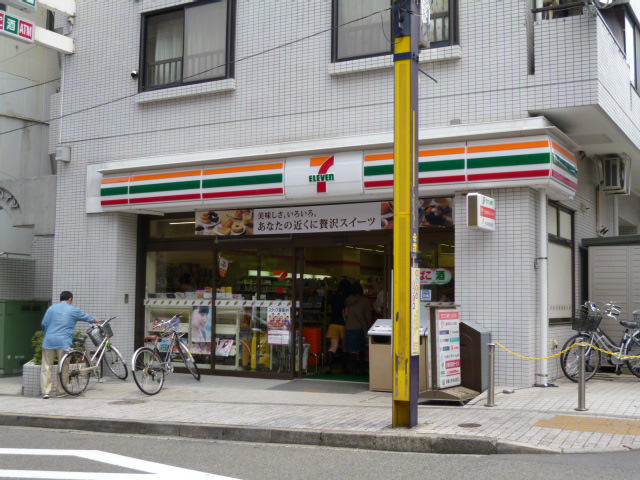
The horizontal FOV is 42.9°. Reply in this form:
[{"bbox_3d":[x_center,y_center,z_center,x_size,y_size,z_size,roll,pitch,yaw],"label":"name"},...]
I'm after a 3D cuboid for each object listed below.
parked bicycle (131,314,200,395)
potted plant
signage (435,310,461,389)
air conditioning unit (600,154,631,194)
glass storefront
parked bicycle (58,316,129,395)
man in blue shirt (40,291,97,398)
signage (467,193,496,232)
[{"bbox_3d":[-2.166,1.647,12.025,0.560,1.080,1.680,-2,-5,28],"label":"parked bicycle"},{"bbox_3d":[-4.018,1.893,12.516,0.800,1.000,0.650,-2,-5,29],"label":"potted plant"},{"bbox_3d":[1.536,1.313,9.884,0.090,0.913,0.670,-2,-5,34],"label":"signage"},{"bbox_3d":[5.267,-1.117,14.427,0.290,0.560,0.780,-2,-5,29],"label":"air conditioning unit"},{"bbox_3d":[-0.620,0.777,12.272,5.566,2.643,0.250,-2,-5,29],"label":"glass storefront"},{"bbox_3d":[-3.464,1.757,12.661,0.560,1.080,1.680,-1,-5,22],"label":"parked bicycle"},{"bbox_3d":[-3.738,1.539,12.125,0.680,1.600,0.500,-2,-5,25],"label":"man in blue shirt"},{"bbox_3d":[2.042,-0.324,10.232,0.130,0.431,0.720,-2,-5,29],"label":"signage"}]

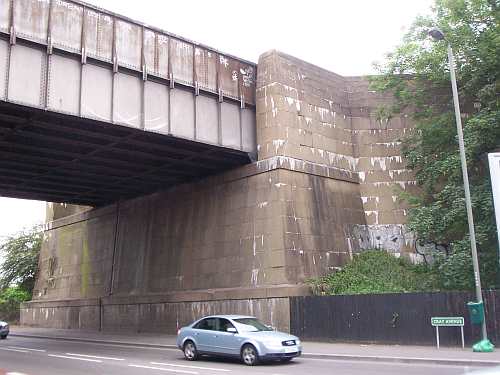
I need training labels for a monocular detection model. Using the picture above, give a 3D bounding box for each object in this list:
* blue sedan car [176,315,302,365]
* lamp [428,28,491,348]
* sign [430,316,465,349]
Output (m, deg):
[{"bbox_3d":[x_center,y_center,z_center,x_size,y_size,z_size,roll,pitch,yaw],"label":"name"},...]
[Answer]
[{"bbox_3d":[-0.435,4.926,18.413,4.550,1.430,1.790,-12,-16,41],"label":"blue sedan car"},{"bbox_3d":[7.044,-0.155,19.102,1.300,10.867,0.350,8,-15,-37],"label":"lamp"},{"bbox_3d":[6.456,4.740,18.353,1.000,0.995,0.070,-10,-15,37],"label":"sign"}]

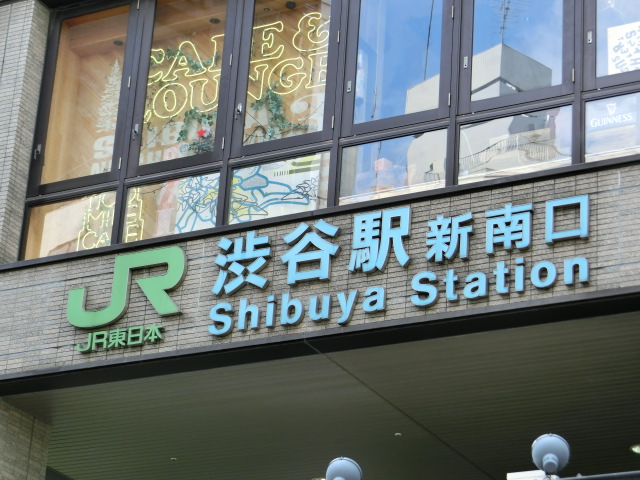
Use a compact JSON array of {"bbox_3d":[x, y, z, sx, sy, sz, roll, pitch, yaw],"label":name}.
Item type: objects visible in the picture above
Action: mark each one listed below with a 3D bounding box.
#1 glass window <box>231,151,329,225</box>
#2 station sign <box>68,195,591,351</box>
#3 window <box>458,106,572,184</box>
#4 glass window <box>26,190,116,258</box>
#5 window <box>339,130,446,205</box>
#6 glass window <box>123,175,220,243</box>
[{"bbox_3d":[-0.364,-0.468,17.707,1.014,0.570,0.070,-9,-27,27],"label":"glass window"},{"bbox_3d":[-0.070,0.315,17.060,5.118,1.004,0.080,-9,-27,27],"label":"station sign"},{"bbox_3d":[1.639,-0.798,16.657,1.036,0.570,0.070,-9,-27,27],"label":"window"},{"bbox_3d":[-2.366,-0.138,18.755,0.991,0.570,0.070,-9,-27,27],"label":"glass window"},{"bbox_3d":[0.633,-0.632,17.184,1.034,0.570,0.070,-9,-27,27],"label":"window"},{"bbox_3d":[-1.371,-0.302,18.234,1.017,0.570,0.070,-9,-27,27],"label":"glass window"}]

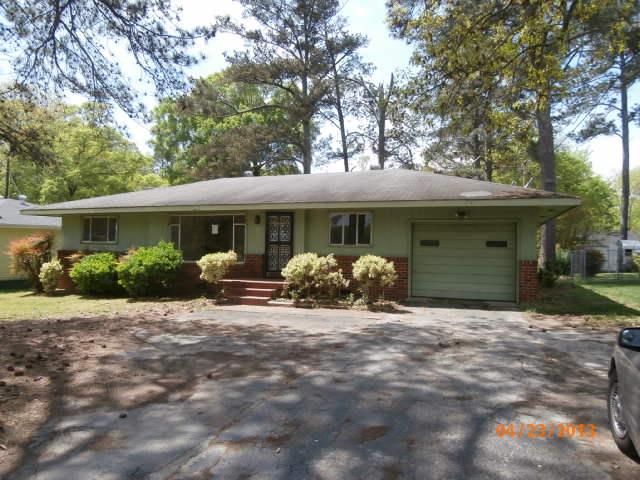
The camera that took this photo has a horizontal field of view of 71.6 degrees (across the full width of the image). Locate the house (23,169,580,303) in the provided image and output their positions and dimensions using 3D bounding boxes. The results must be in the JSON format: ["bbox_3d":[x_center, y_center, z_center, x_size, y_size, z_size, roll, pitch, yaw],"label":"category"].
[{"bbox_3d":[-0.865,-0.477,18.921,19.110,4.680,10.570,0,-1,20],"label":"house"}]

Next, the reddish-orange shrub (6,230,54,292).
[{"bbox_3d":[-11.065,0.800,16.900,1.700,2.280,1.650,0,-1,20],"label":"reddish-orange shrub"}]

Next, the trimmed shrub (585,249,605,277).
[{"bbox_3d":[12.868,1.069,20.800,0.850,1.250,0.850,0,-1,20],"label":"trimmed shrub"}]

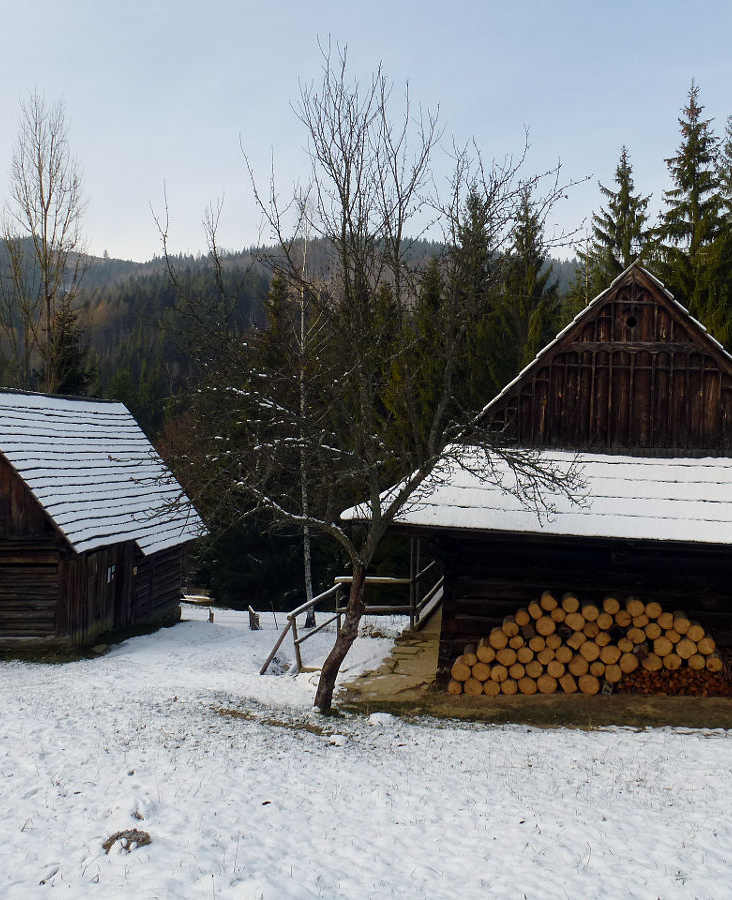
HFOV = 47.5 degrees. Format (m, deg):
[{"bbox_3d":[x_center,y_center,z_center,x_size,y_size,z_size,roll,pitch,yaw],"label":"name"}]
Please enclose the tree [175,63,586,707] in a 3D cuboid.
[{"bbox_3d":[0.160,-0.970,11.800,5.800,9.400,5.300,0,0,0],"label":"tree"}]

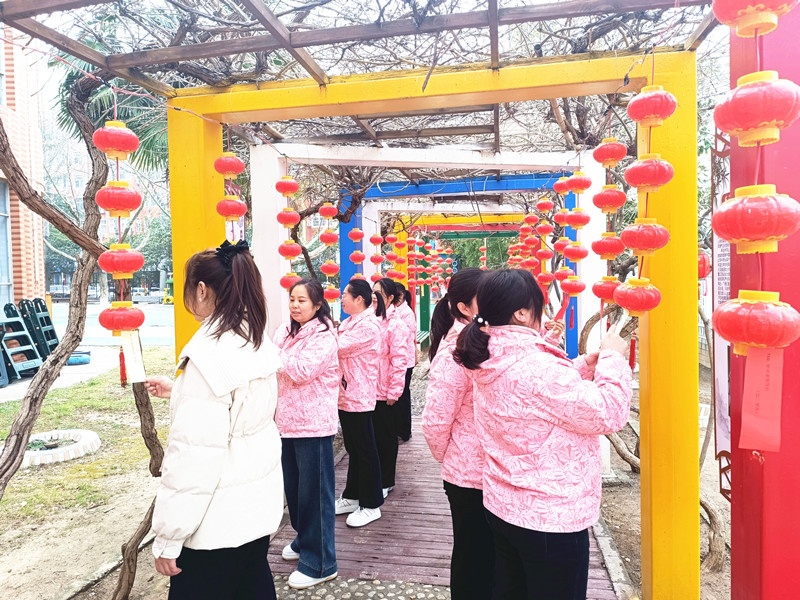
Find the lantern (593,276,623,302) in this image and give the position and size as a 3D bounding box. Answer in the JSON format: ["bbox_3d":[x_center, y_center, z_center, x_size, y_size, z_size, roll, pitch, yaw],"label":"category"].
[{"bbox_3d":[1.110,-0.053,2.940,0.165,0.144,0.165,-1,2,0],"label":"lantern"}]

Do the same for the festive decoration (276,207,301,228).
[{"bbox_3d":[-0.841,-0.618,4.200,0.172,0.147,0.172,-1,1,0],"label":"festive decoration"}]

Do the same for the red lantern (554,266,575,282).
[{"bbox_3d":[1.426,-0.215,4.800,0.172,0.147,0.172,-1,1,0],"label":"red lantern"}]

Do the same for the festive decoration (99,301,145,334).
[{"bbox_3d":[-1.171,0.078,2.340,0.172,0.147,0.172,-1,1,0],"label":"festive decoration"}]

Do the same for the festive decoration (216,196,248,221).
[{"bbox_3d":[-0.944,-0.515,3.120,0.165,0.144,0.165,-1,2,0],"label":"festive decoration"}]

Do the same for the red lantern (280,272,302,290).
[{"bbox_3d":[-0.820,-0.128,4.200,0.172,0.147,0.172,-1,1,0],"label":"red lantern"}]

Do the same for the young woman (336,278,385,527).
[{"bbox_3d":[-0.276,0.681,3.740,0.420,1.620,0.500,-1,1,-18],"label":"young woman"}]

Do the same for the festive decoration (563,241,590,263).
[{"bbox_3d":[1.265,-0.341,3.980,0.172,0.147,0.172,-1,1,0],"label":"festive decoration"}]

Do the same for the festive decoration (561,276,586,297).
[{"bbox_3d":[1.242,-0.095,3.970,0.172,0.147,0.172,-1,1,0],"label":"festive decoration"}]

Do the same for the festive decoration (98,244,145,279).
[{"bbox_3d":[-1.174,-0.161,2.340,0.172,0.147,0.172,-1,1,0],"label":"festive decoration"}]

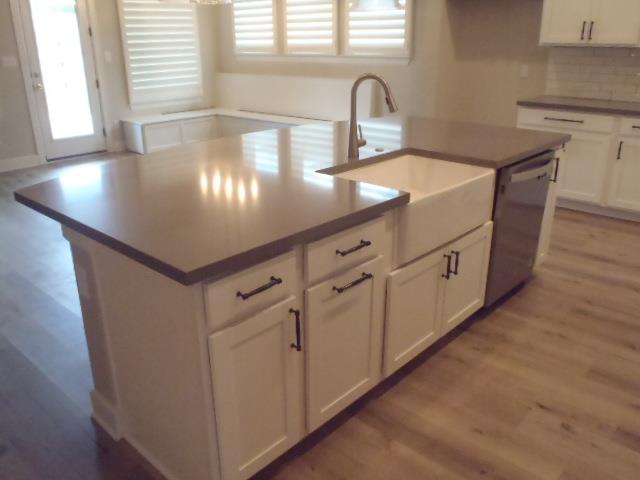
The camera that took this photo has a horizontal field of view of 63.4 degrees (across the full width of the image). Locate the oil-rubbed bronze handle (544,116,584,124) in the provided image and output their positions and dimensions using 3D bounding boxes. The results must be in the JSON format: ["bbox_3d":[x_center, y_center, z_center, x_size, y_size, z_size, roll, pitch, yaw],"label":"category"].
[{"bbox_3d":[2.082,-1.020,4.420,0.310,0.016,0.036,14,25,36],"label":"oil-rubbed bronze handle"}]

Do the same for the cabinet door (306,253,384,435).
[{"bbox_3d":[0.099,0.377,1.918,0.025,0.566,0.418,17,27,40],"label":"cabinet door"}]

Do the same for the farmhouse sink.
[{"bbox_3d":[0.392,-0.175,2.436,0.534,0.256,0.820,17,27,41],"label":"farmhouse sink"}]

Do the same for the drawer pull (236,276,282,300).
[{"bbox_3d":[-0.171,0.139,1.505,0.036,0.017,0.144,17,27,41],"label":"drawer pull"}]

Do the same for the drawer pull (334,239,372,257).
[{"bbox_3d":[0.123,0.028,1.793,0.036,0.016,0.147,17,27,41],"label":"drawer pull"}]

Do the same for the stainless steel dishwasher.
[{"bbox_3d":[0.890,-0.124,3.032,0.598,0.771,0.592,17,27,41],"label":"stainless steel dishwasher"}]

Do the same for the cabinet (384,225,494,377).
[{"bbox_3d":[0.356,0.171,2.586,0.598,0.472,0.891,17,27,41],"label":"cabinet"}]

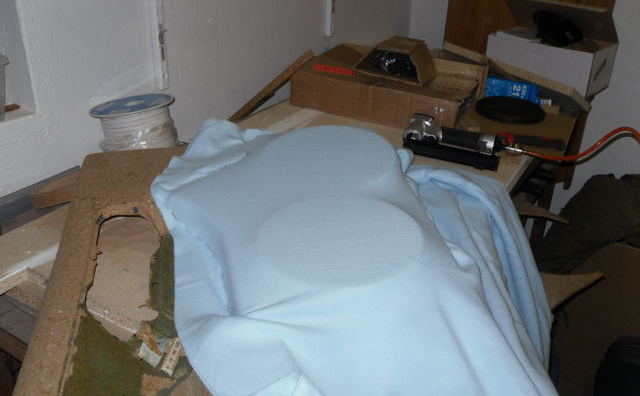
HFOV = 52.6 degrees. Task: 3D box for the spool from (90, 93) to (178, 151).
[{"bbox_3d":[-0.367,-0.139,1.289,0.174,0.095,0.174,-4,24,0],"label":"spool"}]

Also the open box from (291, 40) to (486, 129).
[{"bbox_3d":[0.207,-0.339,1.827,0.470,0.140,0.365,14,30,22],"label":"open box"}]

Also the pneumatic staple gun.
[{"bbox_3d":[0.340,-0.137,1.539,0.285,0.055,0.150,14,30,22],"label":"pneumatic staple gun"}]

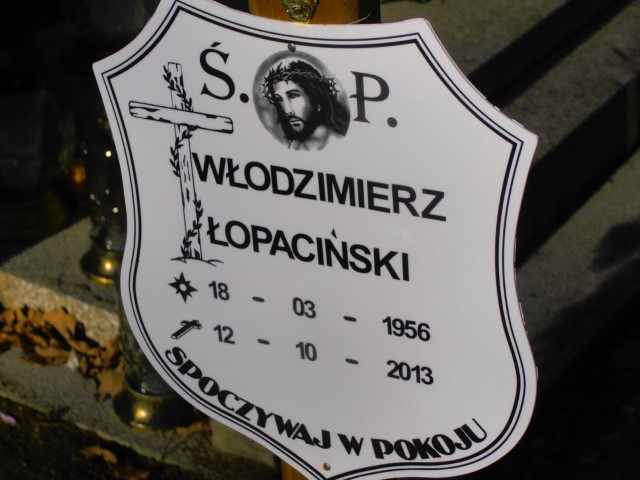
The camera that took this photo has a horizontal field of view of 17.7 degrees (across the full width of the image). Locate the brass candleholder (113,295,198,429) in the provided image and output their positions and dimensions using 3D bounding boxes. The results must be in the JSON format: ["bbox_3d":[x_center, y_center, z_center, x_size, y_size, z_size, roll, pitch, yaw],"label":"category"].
[{"bbox_3d":[-0.190,0.091,2.345,0.110,0.245,0.110,-2,27,0],"label":"brass candleholder"}]

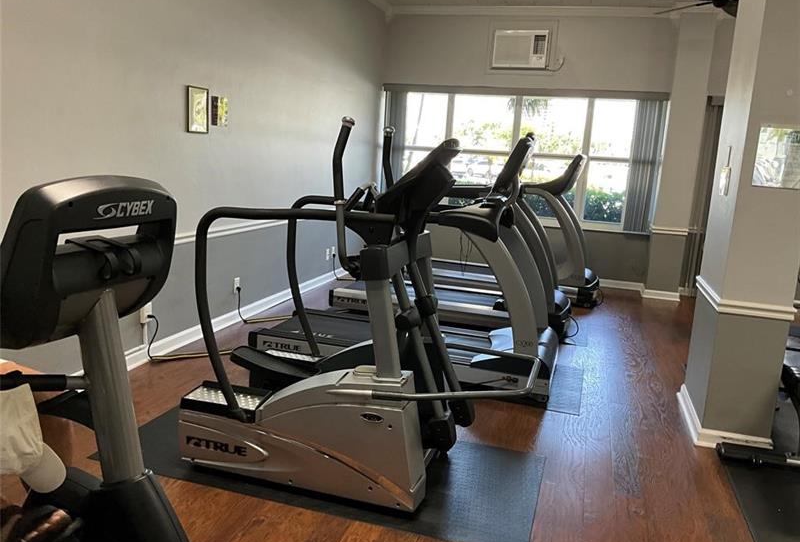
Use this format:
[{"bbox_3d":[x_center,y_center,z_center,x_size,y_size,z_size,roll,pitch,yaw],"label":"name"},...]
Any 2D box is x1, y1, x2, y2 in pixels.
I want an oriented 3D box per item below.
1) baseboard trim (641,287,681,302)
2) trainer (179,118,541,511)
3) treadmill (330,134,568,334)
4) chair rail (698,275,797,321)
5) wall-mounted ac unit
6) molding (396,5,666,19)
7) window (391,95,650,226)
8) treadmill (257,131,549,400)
[{"bbox_3d":[2.895,0.268,7.423,0.386,0.088,0.043,6,10,15],"label":"baseboard trim"},{"bbox_3d":[-0.109,0.107,3.097,1.512,1.545,0.909,6,10,15],"label":"trainer"},{"bbox_3d":[0.525,-0.388,5.997,2.073,1.590,0.838,6,10,15],"label":"treadmill"},{"bbox_3d":[1.885,0.143,3.718,0.369,0.050,0.838,6,10,15],"label":"chair rail"},{"bbox_3d":[1.385,-2.518,7.647,0.595,0.392,0.284,6,10,15],"label":"wall-mounted ac unit"},{"bbox_3d":[1.401,-2.974,7.682,3.195,0.114,0.099,6,10,15],"label":"molding"},{"bbox_3d":[1.354,-1.333,8.001,2.968,1.491,0.128,6,10,15],"label":"window"},{"bbox_3d":[0.081,-0.133,4.455,2.045,1.569,0.852,6,10,15],"label":"treadmill"}]

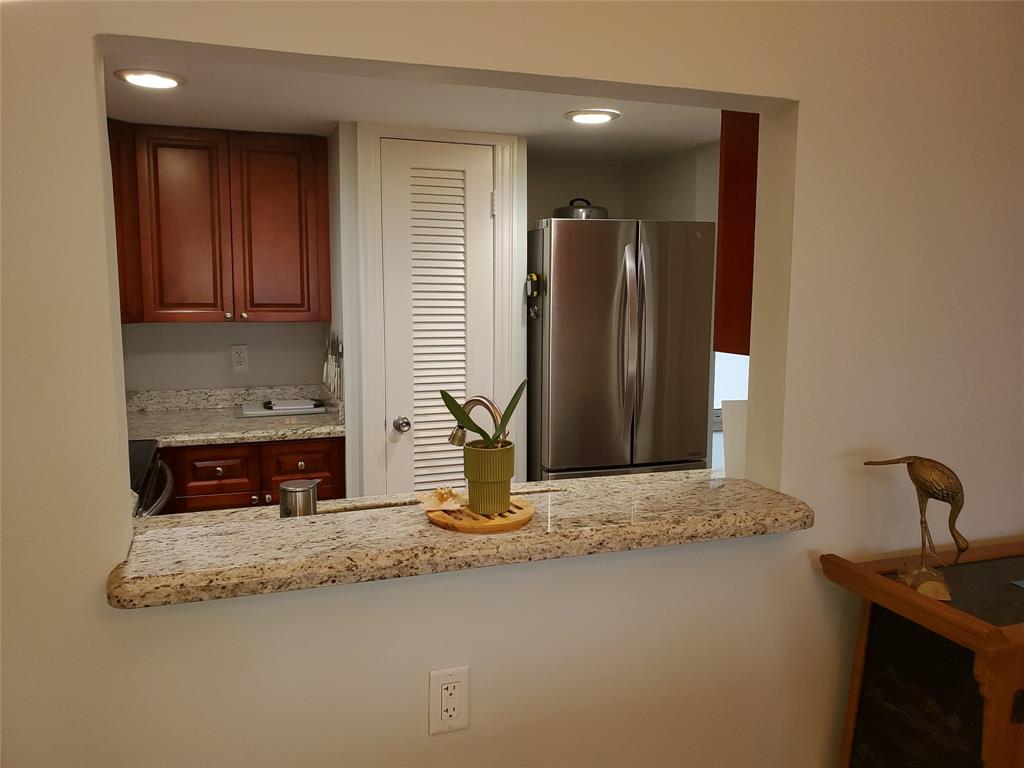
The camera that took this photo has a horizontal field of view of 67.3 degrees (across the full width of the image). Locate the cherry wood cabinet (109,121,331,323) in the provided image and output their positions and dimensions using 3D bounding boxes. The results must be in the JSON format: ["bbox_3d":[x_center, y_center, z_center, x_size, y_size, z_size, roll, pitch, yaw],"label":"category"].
[{"bbox_3d":[-1.204,-0.652,3.261,0.813,0.762,0.344,-2,7,-20],"label":"cherry wood cabinet"}]

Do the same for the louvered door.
[{"bbox_3d":[-0.300,0.047,3.181,0.462,2.028,0.036,-2,7,-20],"label":"louvered door"}]

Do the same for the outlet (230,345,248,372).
[{"bbox_3d":[-1.234,-0.114,3.495,0.072,0.116,0.010,-2,7,-20],"label":"outlet"}]

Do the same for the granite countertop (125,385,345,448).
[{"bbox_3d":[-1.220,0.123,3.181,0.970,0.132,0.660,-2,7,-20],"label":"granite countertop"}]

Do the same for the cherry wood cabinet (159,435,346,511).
[{"bbox_3d":[-1.093,0.619,3.298,0.690,0.879,0.640,-2,7,-20],"label":"cherry wood cabinet"}]

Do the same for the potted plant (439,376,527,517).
[{"bbox_3d":[-0.048,0.103,1.306,0.145,0.227,0.100,0,7,-2],"label":"potted plant"}]

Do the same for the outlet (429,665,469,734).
[{"bbox_3d":[-0.106,0.549,1.330,0.071,0.116,0.009,-2,7,-20],"label":"outlet"}]

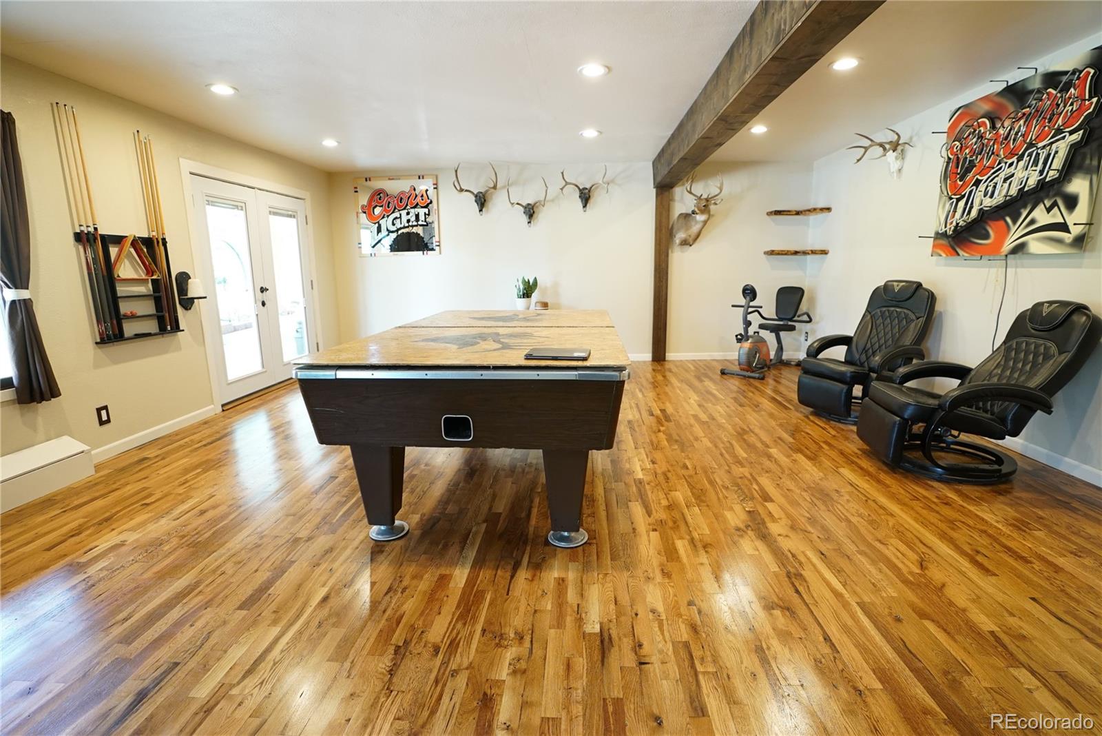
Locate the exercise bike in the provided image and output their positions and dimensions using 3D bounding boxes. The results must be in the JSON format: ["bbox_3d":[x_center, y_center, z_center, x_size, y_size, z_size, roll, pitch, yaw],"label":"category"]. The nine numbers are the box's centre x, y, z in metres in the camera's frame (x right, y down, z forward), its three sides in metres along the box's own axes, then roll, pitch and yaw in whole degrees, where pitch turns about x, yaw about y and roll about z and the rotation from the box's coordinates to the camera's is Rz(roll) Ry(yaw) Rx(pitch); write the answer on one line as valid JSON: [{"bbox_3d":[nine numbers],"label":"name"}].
[{"bbox_3d":[2.587,-0.478,5.767,1.240,0.990,0.580,-11,16,-40],"label":"exercise bike"}]

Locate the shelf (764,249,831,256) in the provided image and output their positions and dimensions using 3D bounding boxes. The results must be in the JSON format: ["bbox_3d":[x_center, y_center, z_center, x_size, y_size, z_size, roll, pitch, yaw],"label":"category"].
[{"bbox_3d":[3.073,-1.443,6.113,0.710,0.070,0.380,7,14,34],"label":"shelf"}]

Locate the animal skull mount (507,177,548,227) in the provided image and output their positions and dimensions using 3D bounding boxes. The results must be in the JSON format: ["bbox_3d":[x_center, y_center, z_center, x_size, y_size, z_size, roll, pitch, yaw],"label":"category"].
[{"bbox_3d":[-0.287,-2.021,5.994,0.496,0.568,0.330,0,12,4],"label":"animal skull mount"}]

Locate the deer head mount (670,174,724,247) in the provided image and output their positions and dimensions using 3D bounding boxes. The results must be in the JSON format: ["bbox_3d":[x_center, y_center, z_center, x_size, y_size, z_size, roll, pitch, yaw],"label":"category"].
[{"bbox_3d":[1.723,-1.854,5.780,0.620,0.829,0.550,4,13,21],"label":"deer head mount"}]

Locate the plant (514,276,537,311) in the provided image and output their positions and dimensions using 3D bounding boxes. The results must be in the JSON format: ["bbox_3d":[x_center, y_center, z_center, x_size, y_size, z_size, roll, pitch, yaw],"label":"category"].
[{"bbox_3d":[-0.312,-0.927,6.125,0.292,0.432,0.220,0,12,4],"label":"plant"}]

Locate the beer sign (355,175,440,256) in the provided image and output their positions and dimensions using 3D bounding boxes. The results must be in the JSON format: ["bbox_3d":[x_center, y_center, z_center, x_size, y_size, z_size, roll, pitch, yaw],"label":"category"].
[{"bbox_3d":[-1.973,-1.943,6.300,1.080,0.980,0.040,0,12,4],"label":"beer sign"}]

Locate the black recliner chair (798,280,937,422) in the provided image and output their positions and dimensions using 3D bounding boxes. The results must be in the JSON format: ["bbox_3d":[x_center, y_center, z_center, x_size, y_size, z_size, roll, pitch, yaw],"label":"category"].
[{"bbox_3d":[2.531,-0.135,3.928,0.860,1.080,0.700,-5,13,-20],"label":"black recliner chair"}]

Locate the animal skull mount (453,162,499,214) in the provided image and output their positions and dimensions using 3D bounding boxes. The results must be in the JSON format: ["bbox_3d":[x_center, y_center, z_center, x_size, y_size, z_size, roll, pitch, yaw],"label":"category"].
[{"bbox_3d":[-0.912,-2.196,6.000,0.551,0.594,0.330,0,12,4],"label":"animal skull mount"}]

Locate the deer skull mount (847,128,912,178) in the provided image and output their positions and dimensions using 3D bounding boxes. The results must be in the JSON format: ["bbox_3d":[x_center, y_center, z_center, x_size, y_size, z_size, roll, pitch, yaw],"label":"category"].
[{"bbox_3d":[3.000,-1.925,4.438,0.340,0.460,0.540,0,12,4],"label":"deer skull mount"}]

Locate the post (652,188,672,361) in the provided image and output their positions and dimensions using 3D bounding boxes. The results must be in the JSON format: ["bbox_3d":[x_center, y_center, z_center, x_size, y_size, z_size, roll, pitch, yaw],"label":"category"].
[{"bbox_3d":[1.386,-1.145,6.199,0.183,2.146,0.110,0,12,4],"label":"post"}]

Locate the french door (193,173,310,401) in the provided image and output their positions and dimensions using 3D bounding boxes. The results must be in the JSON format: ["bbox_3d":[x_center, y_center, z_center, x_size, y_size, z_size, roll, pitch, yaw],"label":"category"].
[{"bbox_3d":[-2.926,-0.820,5.097,0.060,2.000,1.725,0,12,4],"label":"french door"}]

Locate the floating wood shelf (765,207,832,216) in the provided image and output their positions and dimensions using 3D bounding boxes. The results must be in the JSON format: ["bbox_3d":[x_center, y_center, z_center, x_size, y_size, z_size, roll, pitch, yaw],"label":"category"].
[{"bbox_3d":[3.067,-1.911,6.014,0.710,0.075,0.380,7,14,34],"label":"floating wood shelf"}]

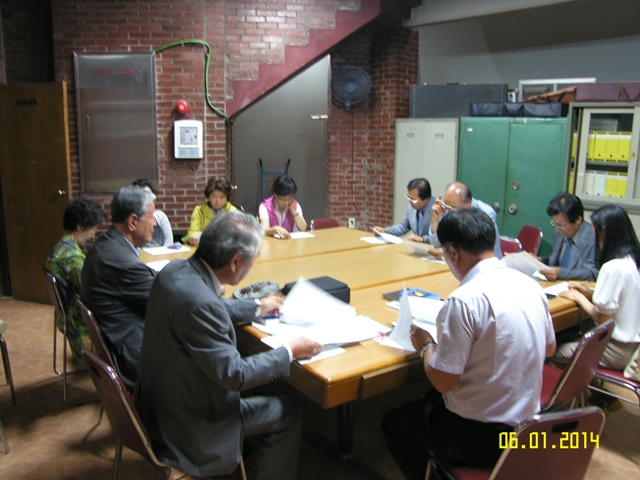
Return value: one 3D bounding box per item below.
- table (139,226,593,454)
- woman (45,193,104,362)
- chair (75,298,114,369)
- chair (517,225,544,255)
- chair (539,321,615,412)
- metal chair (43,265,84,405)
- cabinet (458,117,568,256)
[{"bbox_3d":[0.111,0.535,3.123,1.820,0.740,2.300,-7,13,-34],"label":"table"},{"bbox_3d":[-1.386,0.329,3.354,0.720,1.200,0.480,-6,13,-34],"label":"woman"},{"bbox_3d":[-0.828,0.634,2.391,0.520,0.810,0.460,-7,13,-34],"label":"chair"},{"bbox_3d":[1.915,0.276,5.032,0.530,0.800,0.460,-4,12,-25],"label":"chair"},{"bbox_3d":[1.027,0.736,2.507,0.460,0.800,0.530,-7,14,-38],"label":"chair"},{"bbox_3d":[-1.450,0.535,3.332,0.530,0.800,0.470,-6,13,-32],"label":"metal chair"},{"bbox_3d":[2.163,-0.386,5.787,1.150,1.830,0.450,11,14,42],"label":"cabinet"}]

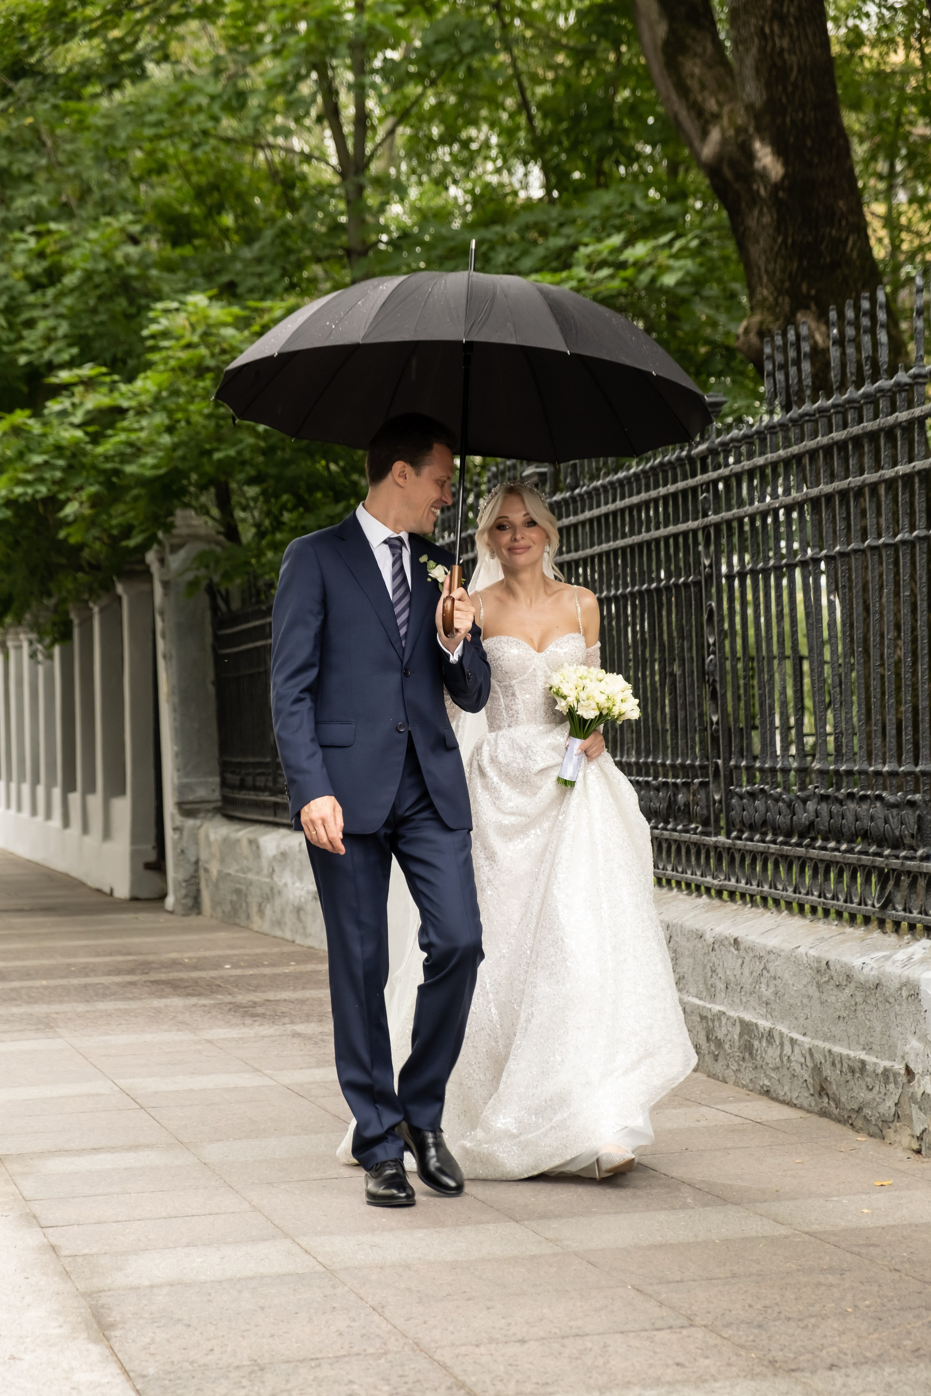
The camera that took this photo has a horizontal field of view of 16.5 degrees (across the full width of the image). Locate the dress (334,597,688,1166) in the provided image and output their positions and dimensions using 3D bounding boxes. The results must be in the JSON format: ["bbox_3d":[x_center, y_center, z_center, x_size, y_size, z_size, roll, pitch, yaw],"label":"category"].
[{"bbox_3d":[0.116,0.440,7.930,0.800,1.430,0.900,-2,-1,-9],"label":"dress"}]

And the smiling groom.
[{"bbox_3d":[-0.201,0.258,7.500,0.510,1.830,0.580,-2,-1,-13],"label":"smiling groom"}]

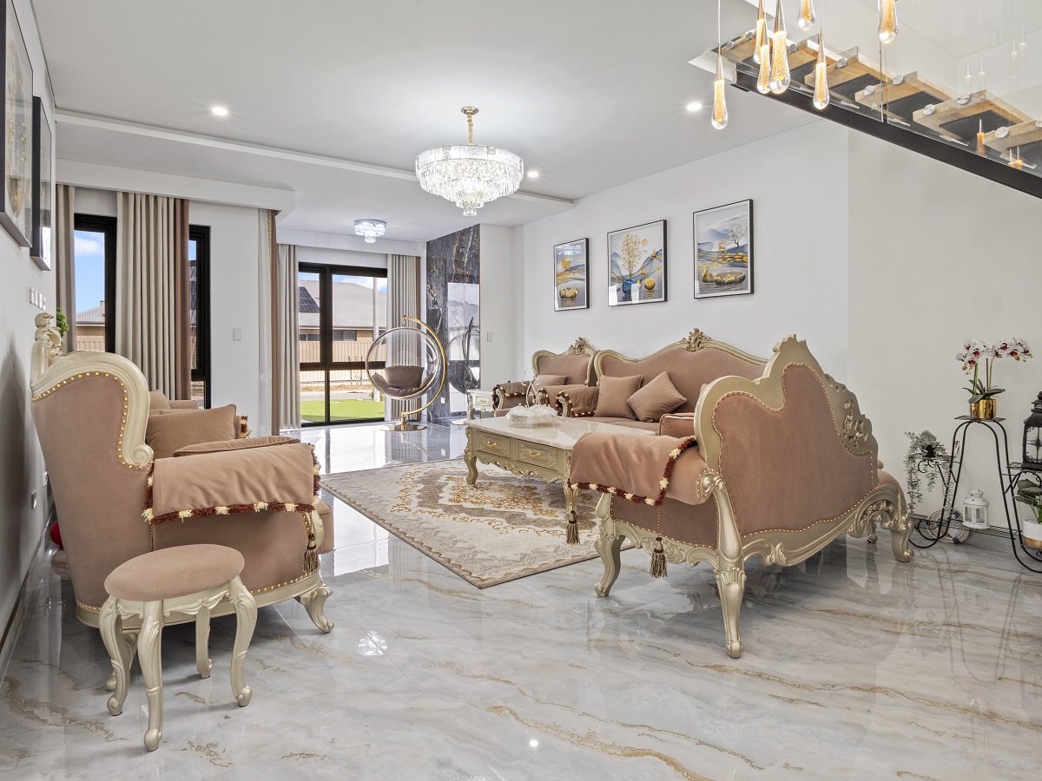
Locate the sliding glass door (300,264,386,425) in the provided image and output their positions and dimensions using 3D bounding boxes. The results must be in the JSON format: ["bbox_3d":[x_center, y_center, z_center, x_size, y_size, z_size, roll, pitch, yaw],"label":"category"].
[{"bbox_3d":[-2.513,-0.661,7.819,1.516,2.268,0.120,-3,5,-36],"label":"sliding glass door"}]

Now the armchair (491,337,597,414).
[{"bbox_3d":[0.311,0.060,5.444,0.870,1.190,0.950,-3,5,-37],"label":"armchair"}]

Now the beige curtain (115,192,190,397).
[{"bbox_3d":[-3.251,-0.490,4.793,0.546,2.450,0.160,-3,5,-36],"label":"beige curtain"}]

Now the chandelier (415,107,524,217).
[{"bbox_3d":[-0.330,-1.484,3.541,0.692,0.670,0.692,0,4,0],"label":"chandelier"}]

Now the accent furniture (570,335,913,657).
[{"bbox_3d":[1.071,0.293,2.579,1.480,1.112,0.853,-3,5,-35],"label":"accent furniture"}]

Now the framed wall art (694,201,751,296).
[{"bbox_3d":[1.678,-1.171,4.558,0.040,0.756,0.530,-3,5,-37],"label":"framed wall art"}]

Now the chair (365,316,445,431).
[{"bbox_3d":[-1.629,-0.257,7.591,1.119,1.571,0.870,0,4,2],"label":"chair"}]

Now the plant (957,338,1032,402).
[{"bbox_3d":[2.346,-0.101,2.683,0.170,0.320,0.280,-3,5,-37],"label":"plant"}]

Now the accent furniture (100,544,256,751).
[{"bbox_3d":[-1.013,0.739,1.628,0.375,0.445,0.375,2,5,37],"label":"accent furniture"}]

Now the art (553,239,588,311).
[{"bbox_3d":[0.530,-1.236,5.866,0.035,0.739,0.525,-3,5,-37],"label":"art"}]

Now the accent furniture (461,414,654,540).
[{"bbox_3d":[0.293,0.518,3.869,0.850,0.490,1.470,-2,5,-31],"label":"accent furniture"}]

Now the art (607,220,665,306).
[{"bbox_3d":[1.078,-1.185,5.134,0.035,0.728,0.694,-3,5,-37],"label":"art"}]

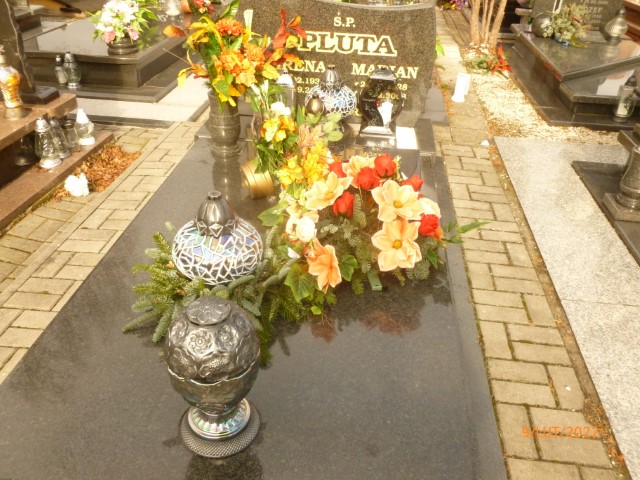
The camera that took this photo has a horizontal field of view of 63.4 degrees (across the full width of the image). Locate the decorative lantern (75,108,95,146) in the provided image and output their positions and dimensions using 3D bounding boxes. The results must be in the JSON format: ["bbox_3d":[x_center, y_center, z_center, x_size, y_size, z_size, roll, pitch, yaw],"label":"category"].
[{"bbox_3d":[-1.483,-0.711,3.249,0.107,0.229,0.107,4,33,5],"label":"decorative lantern"}]

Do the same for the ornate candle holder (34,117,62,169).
[{"bbox_3d":[-1.558,-0.557,2.954,0.121,0.287,0.121,4,33,5],"label":"ornate candle holder"}]

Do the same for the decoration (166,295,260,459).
[{"bbox_3d":[-0.233,0.288,1.148,0.198,0.359,0.198,4,33,5],"label":"decoration"}]

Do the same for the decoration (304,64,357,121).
[{"bbox_3d":[0.058,-0.731,2.647,0.265,0.313,0.265,4,33,5],"label":"decoration"}]

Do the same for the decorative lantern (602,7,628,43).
[{"bbox_3d":[2.978,-2.153,5.184,0.209,0.329,0.209,4,33,5],"label":"decorative lantern"}]

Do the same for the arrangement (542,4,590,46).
[{"bbox_3d":[2.415,-2.101,5.067,0.438,0.349,0.360,4,33,5],"label":"arrangement"}]

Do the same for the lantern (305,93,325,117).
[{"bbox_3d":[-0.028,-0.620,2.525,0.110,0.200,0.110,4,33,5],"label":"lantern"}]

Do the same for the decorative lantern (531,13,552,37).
[{"bbox_3d":[2.303,-2.222,5.360,0.205,0.231,0.205,4,33,5],"label":"decorative lantern"}]

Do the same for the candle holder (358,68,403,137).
[{"bbox_3d":[0.307,-0.701,2.602,0.223,0.319,0.160,4,33,5],"label":"candle holder"}]

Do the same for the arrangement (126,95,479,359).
[{"bbox_3d":[-0.014,-0.070,1.692,0.920,0.340,0.850,4,33,5],"label":"arrangement"}]

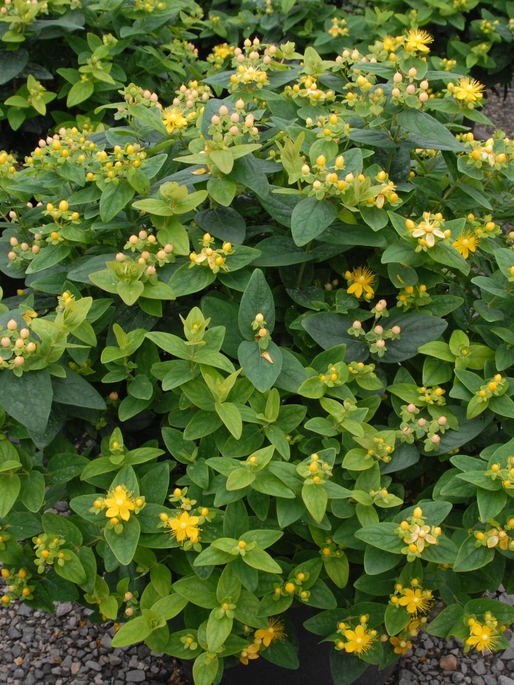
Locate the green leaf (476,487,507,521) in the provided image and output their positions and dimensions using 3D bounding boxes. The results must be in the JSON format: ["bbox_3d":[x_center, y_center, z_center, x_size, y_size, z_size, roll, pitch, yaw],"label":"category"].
[{"bbox_3d":[0.233,0.163,1.200,0.031,0.010,0.044,17,51,13],"label":"green leaf"}]

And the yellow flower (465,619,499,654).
[{"bbox_3d":[0.234,0.304,1.240,0.034,0.034,0.018,0,-8,-1],"label":"yellow flower"}]

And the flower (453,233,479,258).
[{"bbox_3d":[0.196,-0.091,1.120,0.026,0.018,0.026,0,60,0],"label":"flower"}]

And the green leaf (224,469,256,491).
[{"bbox_3d":[-0.014,0.120,1.040,0.022,0.008,0.037,41,51,19],"label":"green leaf"}]

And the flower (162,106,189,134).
[{"bbox_3d":[-0.097,-0.264,1.420,0.032,0.020,0.032,0,72,-4],"label":"flower"}]

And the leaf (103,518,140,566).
[{"bbox_3d":[-0.135,0.198,1.190,0.037,0.011,0.055,-5,51,-7],"label":"leaf"}]

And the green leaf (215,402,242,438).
[{"bbox_3d":[-0.029,0.078,1.200,0.021,0.008,0.048,-20,59,-25],"label":"green leaf"}]

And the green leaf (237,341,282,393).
[{"bbox_3d":[0.003,0.025,1.260,0.046,0.056,0.014,-3,-7,0],"label":"green leaf"}]

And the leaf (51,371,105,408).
[{"bbox_3d":[-0.193,0.052,1.280,0.071,0.012,0.038,31,64,4],"label":"leaf"}]

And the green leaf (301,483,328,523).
[{"bbox_3d":[0.058,0.161,1.200,0.026,0.011,0.044,-6,71,1],"label":"green leaf"}]

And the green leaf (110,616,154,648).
[{"bbox_3d":[-0.116,0.270,1.110,0.048,0.010,0.024,-28,64,-26],"label":"green leaf"}]

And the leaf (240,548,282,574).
[{"bbox_3d":[0.006,0.216,1.170,0.044,0.008,0.021,25,45,25],"label":"leaf"}]

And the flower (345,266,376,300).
[{"bbox_3d":[0.096,-0.055,1.110,0.030,0.020,0.030,-4,53,-6],"label":"flower"}]

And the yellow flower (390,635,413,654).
[{"bbox_3d":[0.152,0.318,1.260,0.026,0.014,0.026,-6,67,-9],"label":"yellow flower"}]

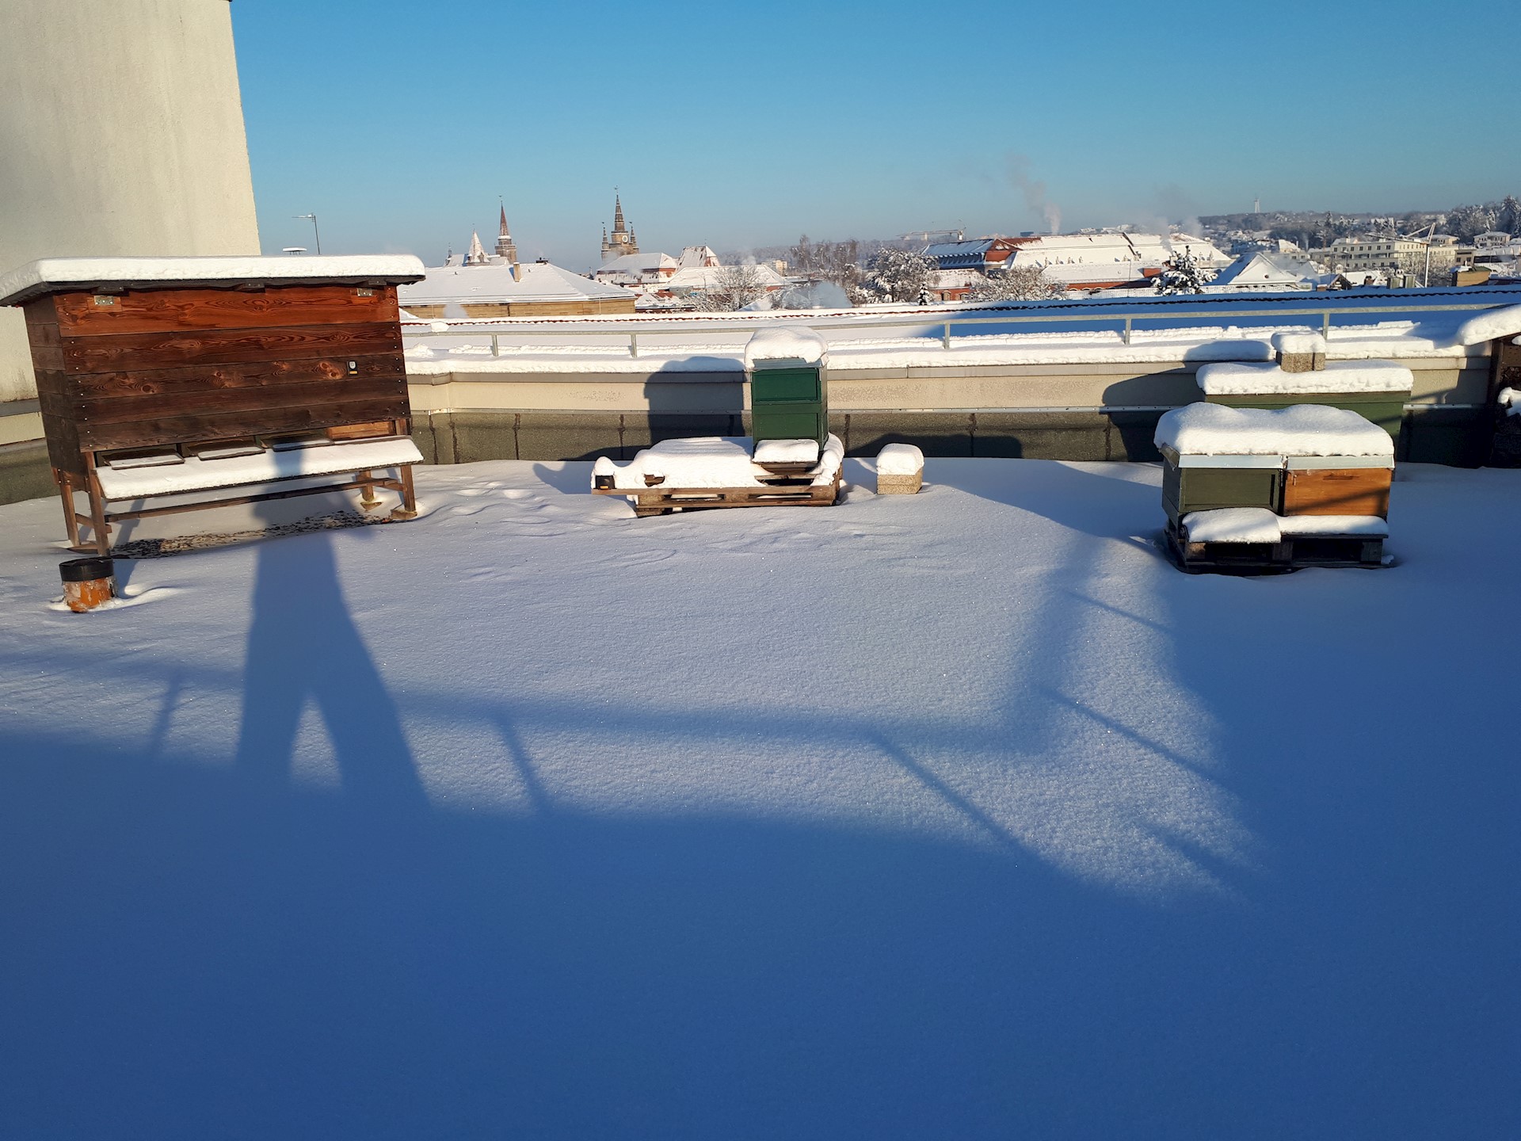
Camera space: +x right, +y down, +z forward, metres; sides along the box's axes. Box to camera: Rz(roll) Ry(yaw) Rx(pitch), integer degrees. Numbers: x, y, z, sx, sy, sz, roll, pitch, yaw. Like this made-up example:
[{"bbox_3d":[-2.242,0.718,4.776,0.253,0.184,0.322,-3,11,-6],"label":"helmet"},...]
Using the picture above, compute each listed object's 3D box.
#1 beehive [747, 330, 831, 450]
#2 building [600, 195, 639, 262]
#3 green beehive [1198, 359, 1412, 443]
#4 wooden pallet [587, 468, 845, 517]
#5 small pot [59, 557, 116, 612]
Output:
[{"bbox_3d":[0.181,-1.105,7.467,0.460,0.770,0.530,0,13,7],"label":"beehive"},{"bbox_3d":[-66.186,-161.538,560.000,13.000,31.500,13.000,-12,17,-37],"label":"building"},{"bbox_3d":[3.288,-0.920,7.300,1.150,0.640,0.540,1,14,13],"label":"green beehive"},{"bbox_3d":[-0.223,-0.553,7.418,1.430,0.250,0.820,-1,13,6],"label":"wooden pallet"},{"bbox_3d":[-3.024,0.063,5.313,0.205,0.210,0.205,-10,15,-29],"label":"small pot"}]

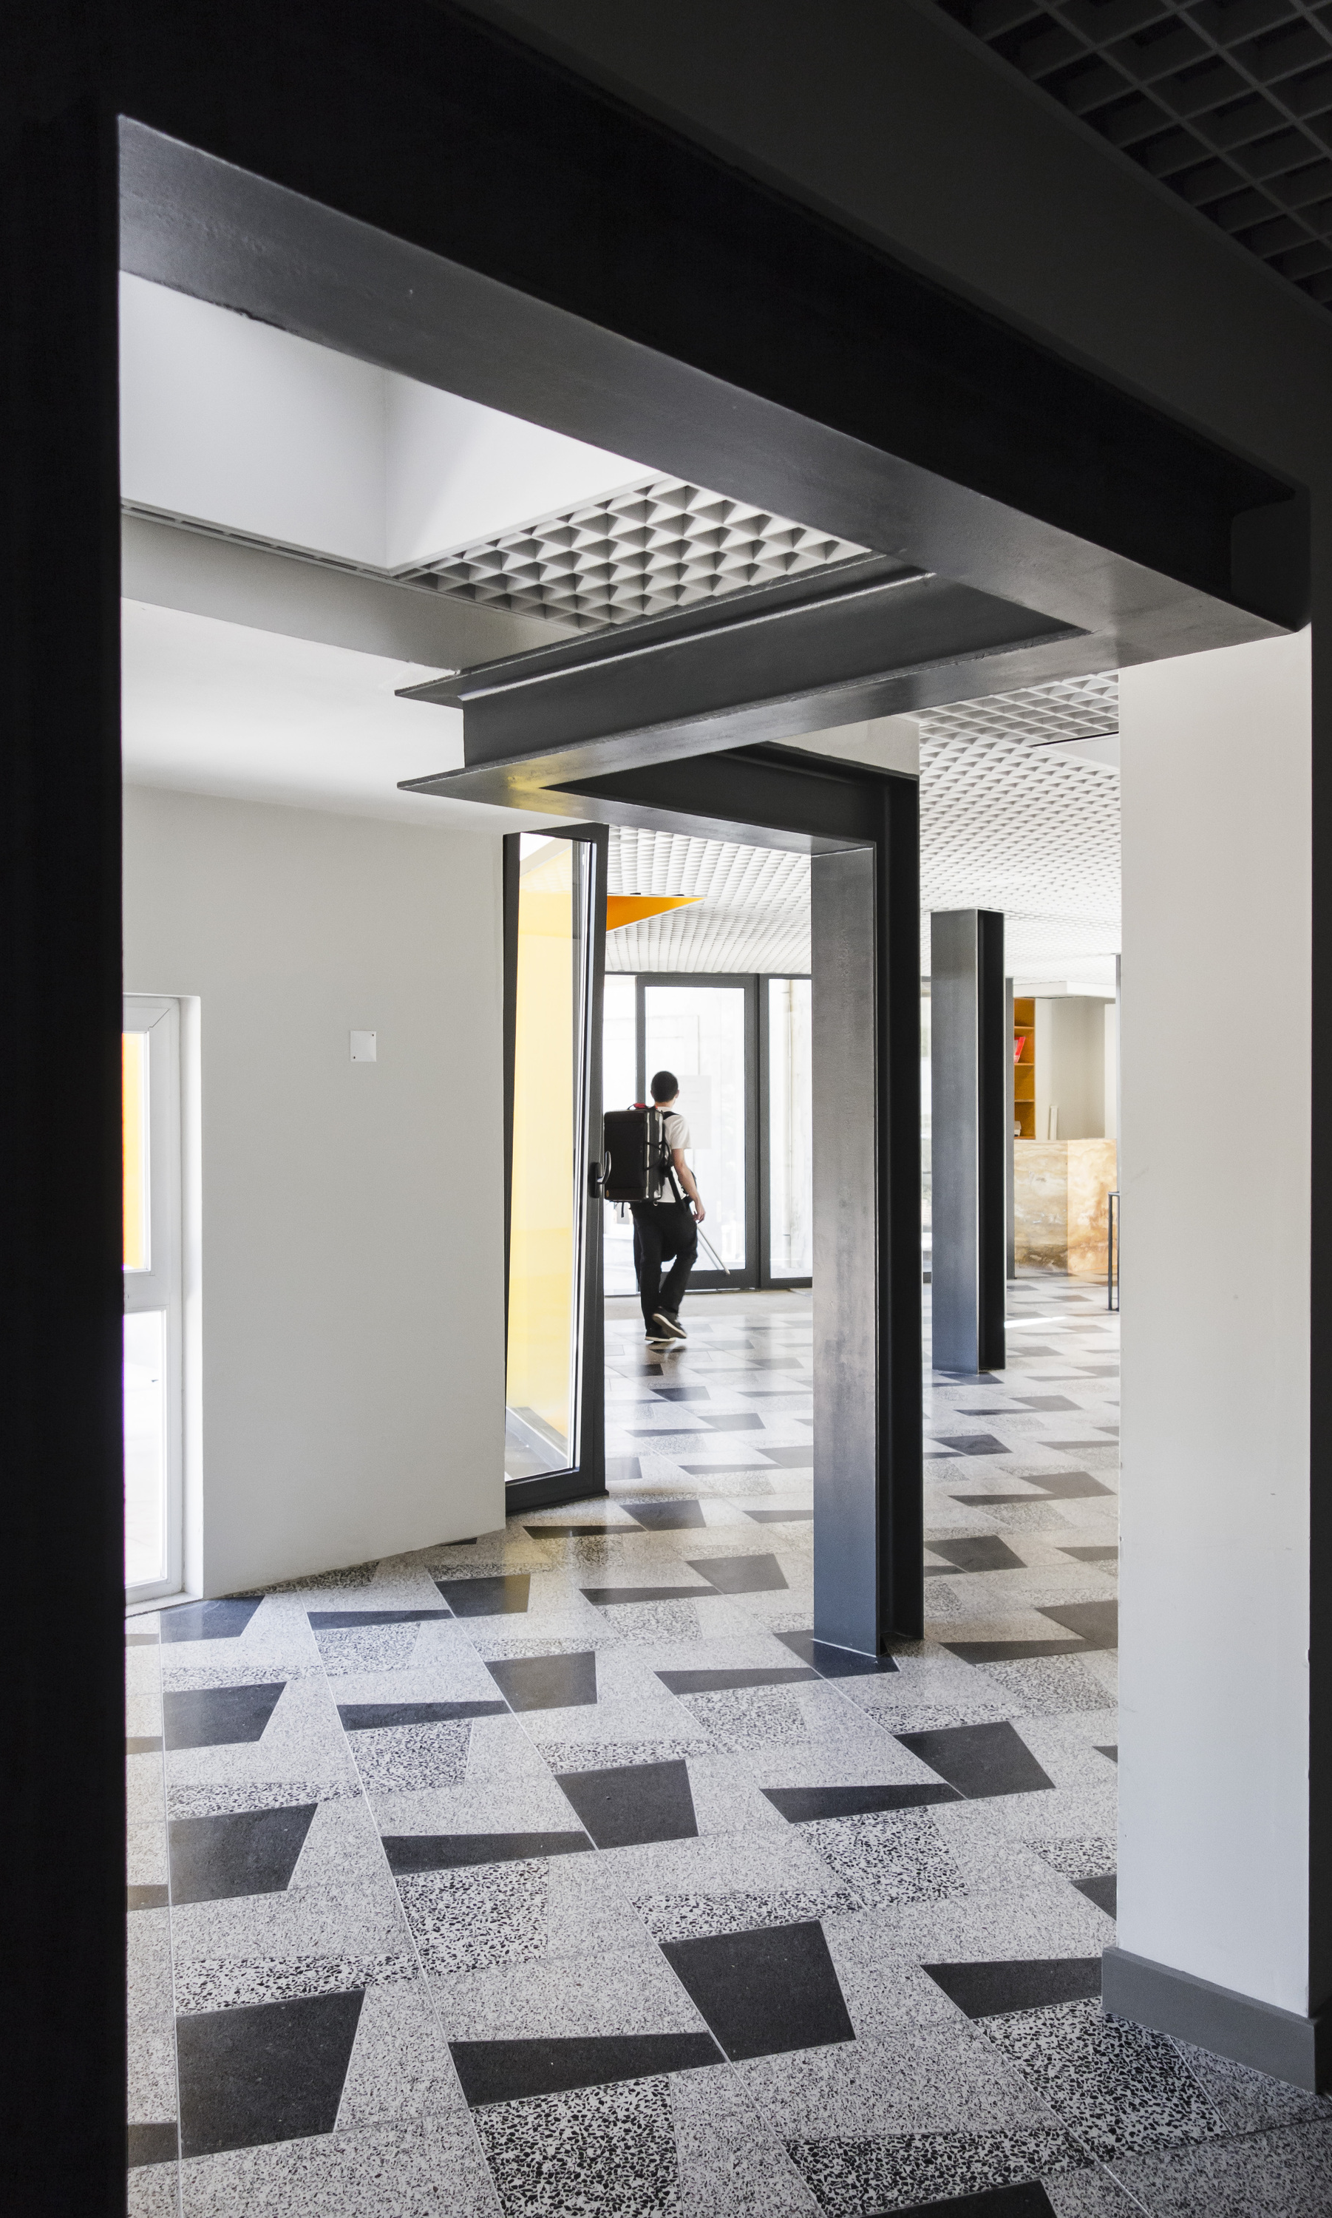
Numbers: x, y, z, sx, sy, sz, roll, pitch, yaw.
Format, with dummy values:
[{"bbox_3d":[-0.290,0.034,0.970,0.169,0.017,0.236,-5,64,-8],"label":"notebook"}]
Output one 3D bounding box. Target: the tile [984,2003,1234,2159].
[{"bbox_3d":[0.689,1.470,2.623,0.294,0.014,0.392,0,0,-17],"label":"tile"}]

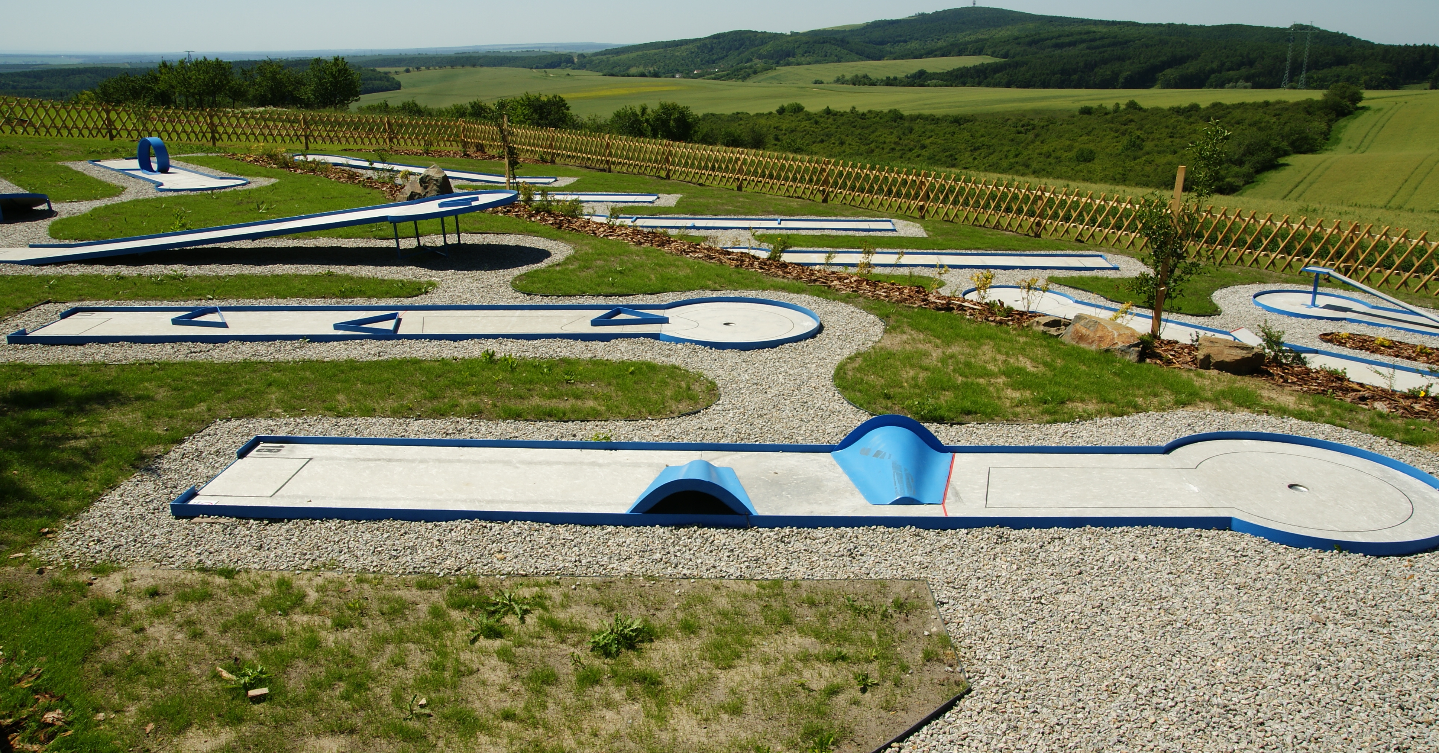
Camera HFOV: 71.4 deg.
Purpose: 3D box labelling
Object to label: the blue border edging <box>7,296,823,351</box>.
[{"bbox_3d":[-2.347,-0.421,8.113,6.300,0.080,1.420,0,18,1],"label":"blue border edging"}]

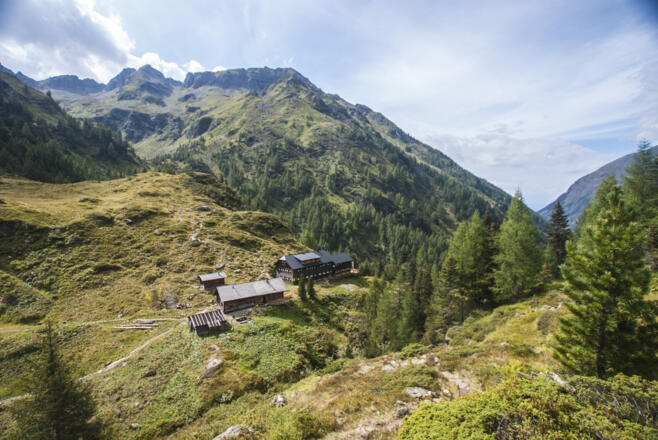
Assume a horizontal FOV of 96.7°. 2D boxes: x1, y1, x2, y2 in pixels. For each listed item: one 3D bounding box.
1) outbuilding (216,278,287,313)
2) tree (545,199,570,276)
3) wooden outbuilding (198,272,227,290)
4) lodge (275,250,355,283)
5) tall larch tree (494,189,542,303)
[{"bbox_3d":[-20.244,18.983,76.640,15.965,5.347,7.726,-2,4,-33],"label":"outbuilding"},{"bbox_3d":[44.303,3.730,56.543,4.868,14.962,4.868,0,3,0],"label":"tree"},{"bbox_3d":[-34.533,17.791,86.750,6.284,3.493,5.134,-3,4,-37],"label":"wooden outbuilding"},{"bbox_3d":[-4.486,15.659,106.704,28.940,8.313,10.390,-3,5,-43],"label":"lodge"},{"bbox_3d":[28.186,3.960,43.493,7.366,16.615,7.366,0,3,0],"label":"tall larch tree"}]

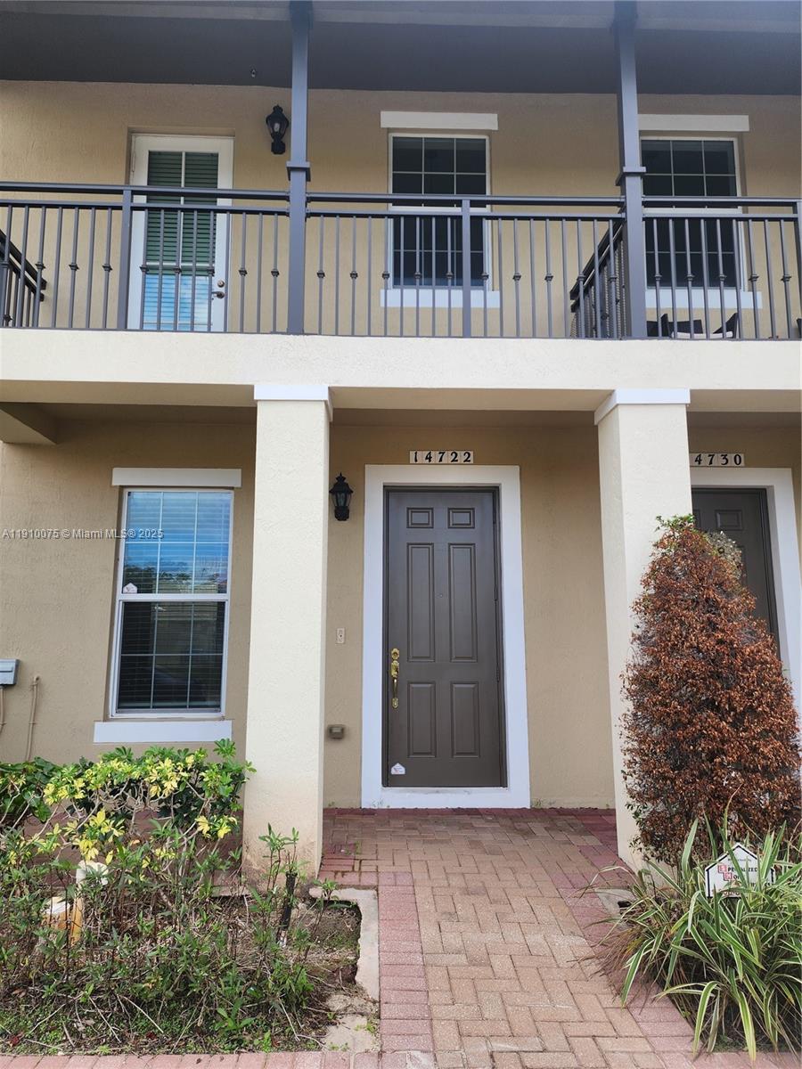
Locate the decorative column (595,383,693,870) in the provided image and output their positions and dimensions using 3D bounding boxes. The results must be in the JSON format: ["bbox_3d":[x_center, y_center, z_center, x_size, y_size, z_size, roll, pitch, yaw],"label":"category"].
[{"bbox_3d":[1.604,0.562,4.540,0.474,2.949,0.455,0,-9,-1],"label":"decorative column"}]

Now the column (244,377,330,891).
[{"bbox_3d":[-0.697,0.551,4.482,0.466,2.949,0.455,0,-9,-1],"label":"column"}]

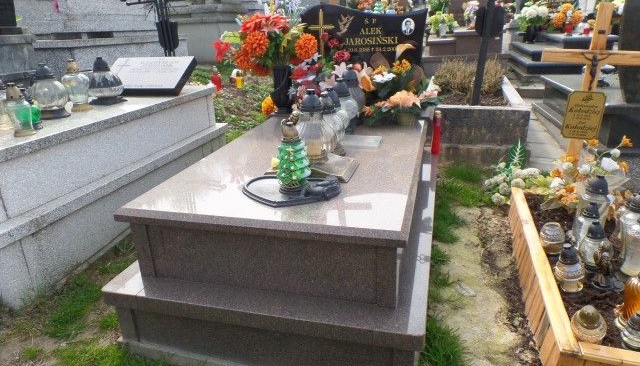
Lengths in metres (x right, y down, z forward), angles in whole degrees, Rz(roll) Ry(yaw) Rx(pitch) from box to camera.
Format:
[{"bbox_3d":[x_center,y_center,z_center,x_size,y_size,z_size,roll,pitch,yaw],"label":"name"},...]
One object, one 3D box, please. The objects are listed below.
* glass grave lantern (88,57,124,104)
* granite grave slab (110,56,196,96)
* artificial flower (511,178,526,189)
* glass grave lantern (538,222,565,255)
[{"bbox_3d":[-1.523,-0.717,2.995,0.250,0.301,0.250,3,22,15],"label":"glass grave lantern"},{"bbox_3d":[-1.232,-0.762,3.028,0.649,0.056,0.343,4,55,16],"label":"granite grave slab"},{"bbox_3d":[1.372,0.004,2.934,0.100,0.085,0.095,3,22,15],"label":"artificial flower"},{"bbox_3d":[1.036,0.247,1.891,0.102,0.130,0.102,3,22,15],"label":"glass grave lantern"}]

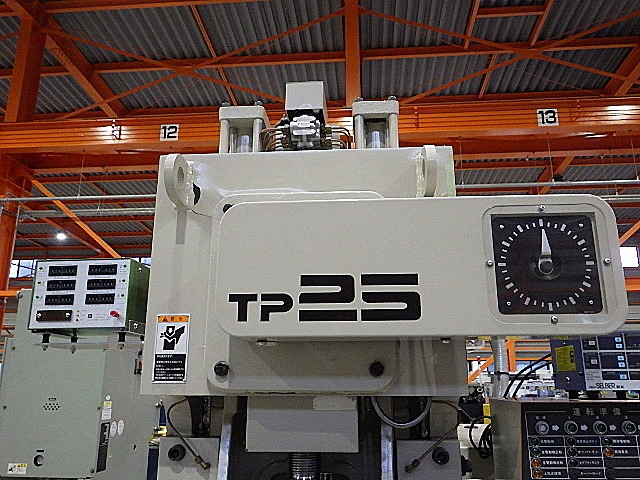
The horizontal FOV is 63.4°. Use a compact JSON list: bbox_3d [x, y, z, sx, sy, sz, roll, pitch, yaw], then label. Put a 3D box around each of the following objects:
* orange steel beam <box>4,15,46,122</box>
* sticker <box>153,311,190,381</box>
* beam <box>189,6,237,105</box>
[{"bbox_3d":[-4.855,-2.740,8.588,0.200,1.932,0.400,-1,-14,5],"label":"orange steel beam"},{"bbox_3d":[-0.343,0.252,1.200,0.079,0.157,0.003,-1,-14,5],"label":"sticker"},{"bbox_3d":[-2.044,-3.547,10.217,0.085,0.075,3.099,-1,-19,5],"label":"beam"}]

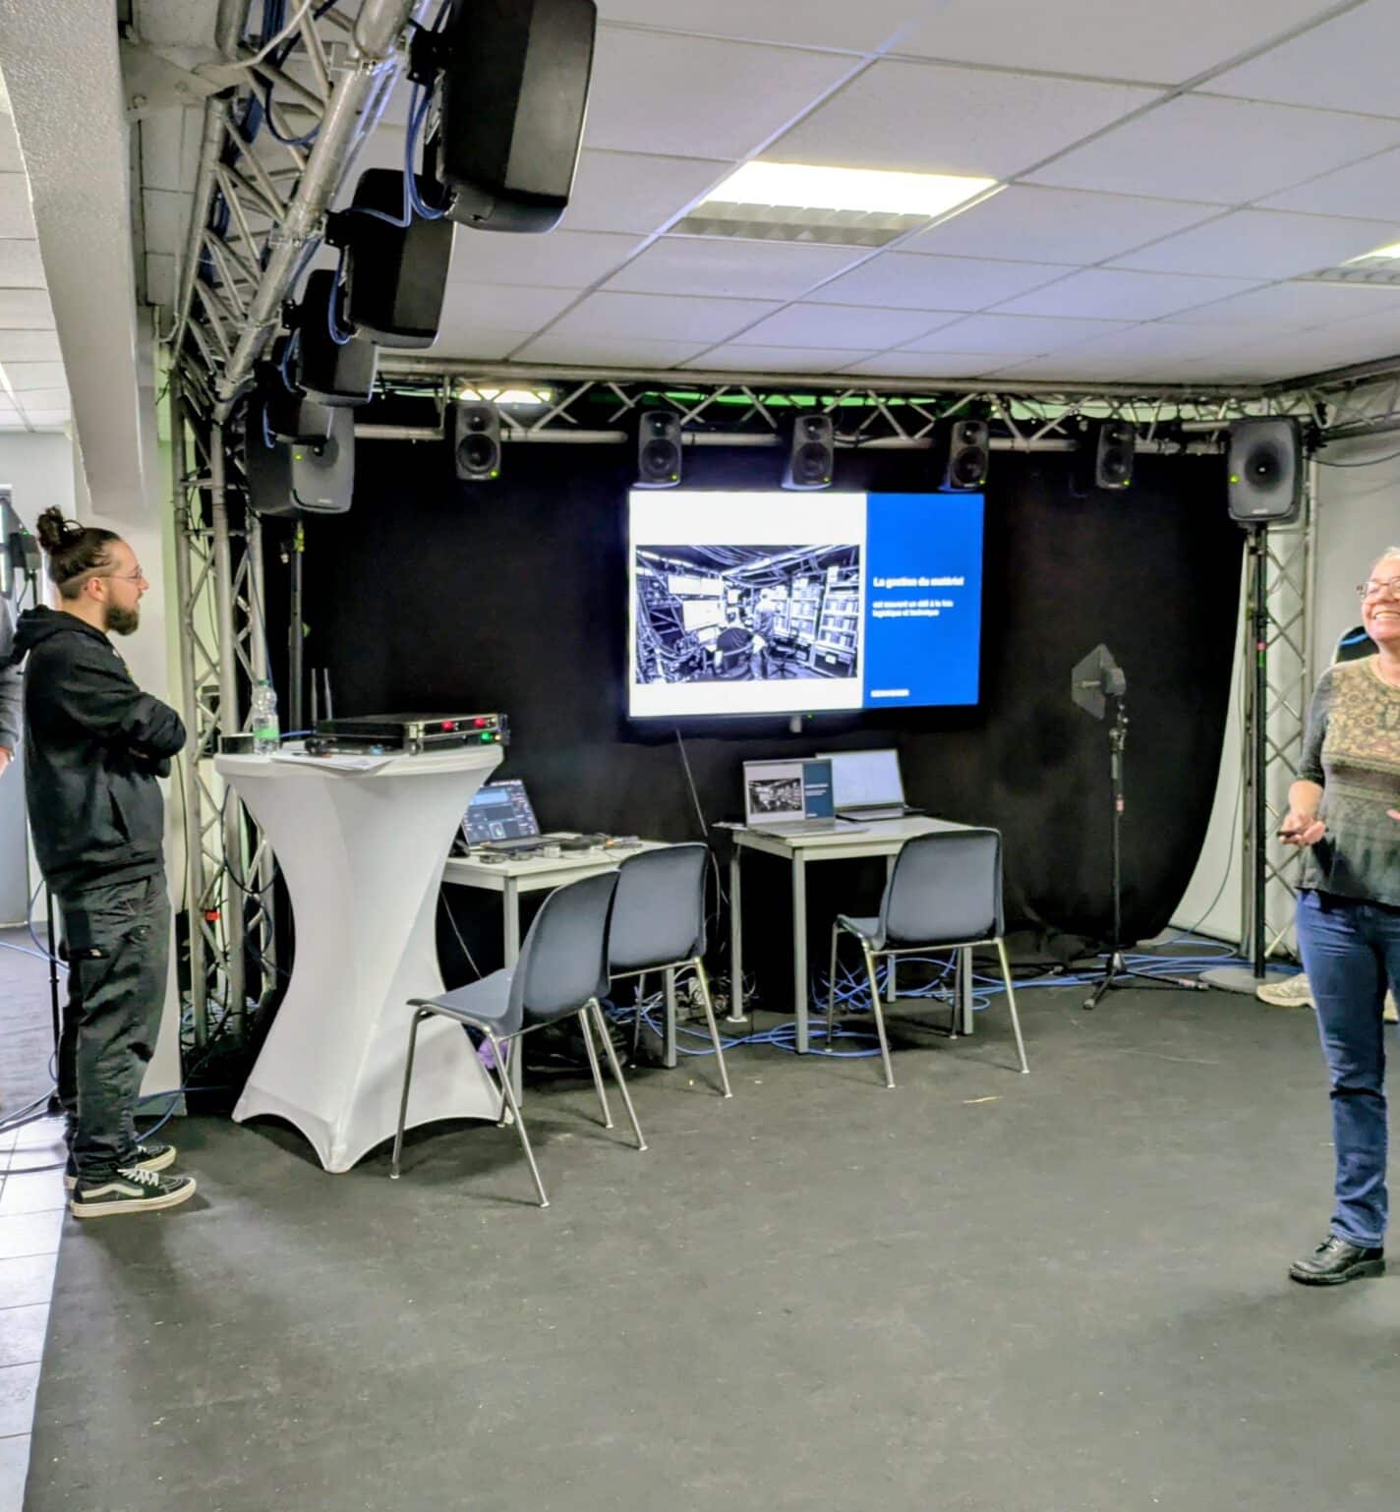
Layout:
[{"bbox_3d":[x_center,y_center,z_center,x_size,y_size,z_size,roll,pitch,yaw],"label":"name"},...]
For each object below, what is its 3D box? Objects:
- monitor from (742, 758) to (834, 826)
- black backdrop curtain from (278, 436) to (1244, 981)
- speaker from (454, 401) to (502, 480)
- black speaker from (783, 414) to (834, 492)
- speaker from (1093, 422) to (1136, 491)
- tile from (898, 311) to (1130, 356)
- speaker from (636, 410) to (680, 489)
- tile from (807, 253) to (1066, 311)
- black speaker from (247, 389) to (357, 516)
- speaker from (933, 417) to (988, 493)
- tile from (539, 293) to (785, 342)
[{"bbox_3d":[0.340,0.142,5.549,0.355,0.245,0.030,-3,-3,-19],"label":"monitor"},{"bbox_3d":[0.455,-0.139,5.768,3.979,2.100,0.180,-3,5,-17],"label":"black backdrop curtain"},{"bbox_3d":[-0.826,-1.158,5.340,0.189,0.285,0.178,-3,13,-21],"label":"speaker"},{"bbox_3d":[0.393,-1.097,5.267,0.158,0.248,0.148,-3,13,-17],"label":"black speaker"},{"bbox_3d":[1.606,-1.165,5.638,0.158,0.248,0.148,-3,13,-17],"label":"speaker"},{"bbox_3d":[1.078,-1.446,4.988,0.610,0.018,0.600,-3,5,-20],"label":"tile"},{"bbox_3d":[-0.146,-1.073,5.102,0.158,0.248,0.148,-3,13,-17],"label":"speaker"},{"bbox_3d":[0.652,-1.315,4.016,0.600,0.025,0.600,-3,5,-19],"label":"tile"},{"bbox_3d":[-1.403,-1.069,5.120,0.278,0.433,0.287,3,6,28],"label":"black speaker"},{"bbox_3d":[1.073,-1.246,6.000,0.189,0.285,0.178,-3,14,-19],"label":"speaker"},{"bbox_3d":[-0.113,-1.334,4.402,0.600,0.025,0.600,-3,5,-19],"label":"tile"}]

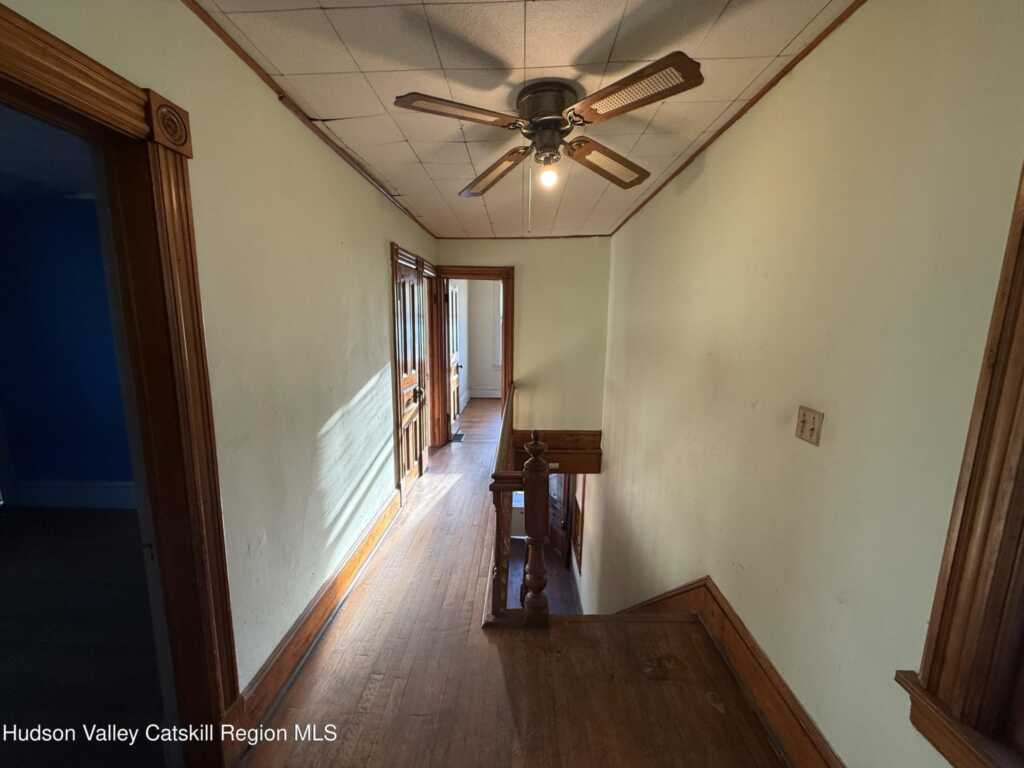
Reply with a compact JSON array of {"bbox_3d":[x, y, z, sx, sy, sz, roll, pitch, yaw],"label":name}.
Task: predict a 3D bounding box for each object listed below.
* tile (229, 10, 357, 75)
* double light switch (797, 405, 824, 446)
[{"bbox_3d":[-0.719,-1.156,1.398,0.305,0.020,0.305,-1,8,2],"label":"tile"},{"bbox_3d":[1.015,0.143,1.422,0.016,0.116,0.116,0,8,1],"label":"double light switch"}]

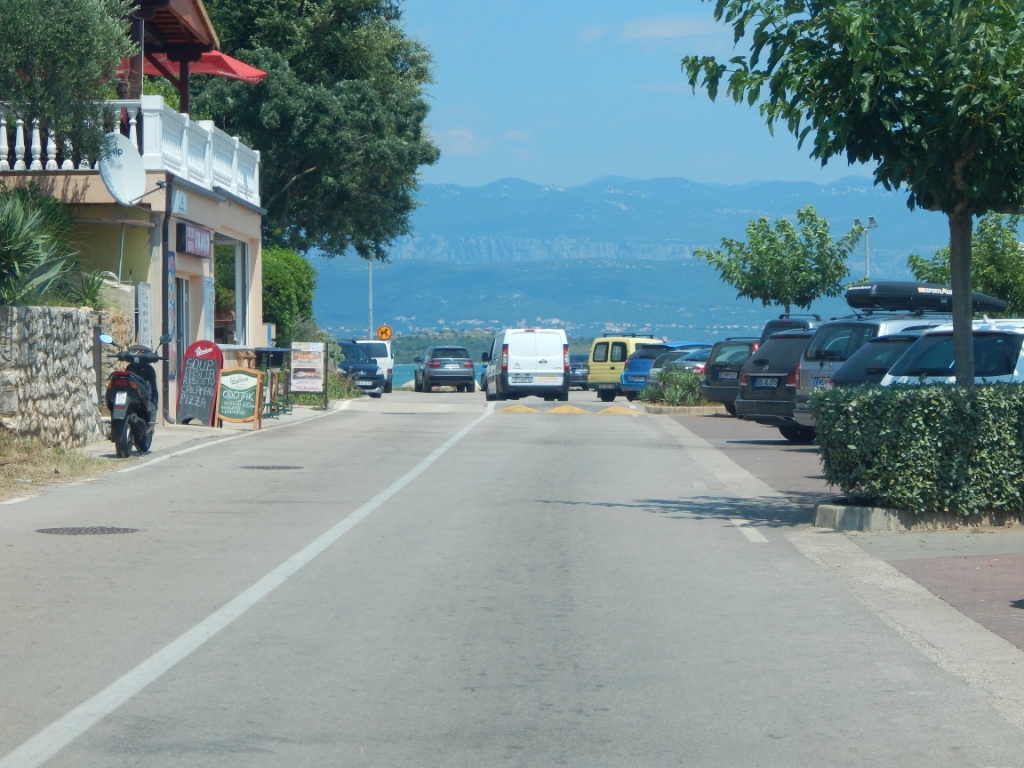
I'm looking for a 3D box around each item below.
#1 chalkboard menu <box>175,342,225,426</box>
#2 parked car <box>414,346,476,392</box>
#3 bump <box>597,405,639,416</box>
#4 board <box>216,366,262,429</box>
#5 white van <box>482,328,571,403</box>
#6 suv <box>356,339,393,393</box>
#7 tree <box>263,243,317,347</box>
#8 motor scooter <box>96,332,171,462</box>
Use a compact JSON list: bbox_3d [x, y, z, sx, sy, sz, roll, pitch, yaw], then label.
[{"bbox_3d":[-4.720,-0.010,38.100,0.600,1.280,0.500,-1,1,5],"label":"chalkboard menu"},{"bbox_3d":[-2.631,-0.592,94.889,1.930,1.760,4.850,0,1,-7],"label":"parked car"},{"bbox_3d":[2.215,0.551,52.300,0.950,0.100,1.000,-1,1,0],"label":"bump"},{"bbox_3d":[-4.452,0.245,41.000,0.680,1.020,0.420,4,1,5],"label":"board"},{"bbox_3d":[0.350,-0.500,70.200,1.900,1.950,4.900,-1,1,-6],"label":"white van"},{"bbox_3d":[-5.400,-0.650,93.200,1.840,1.900,4.750,-1,1,-4],"label":"suv"},{"bbox_3d":[-5.950,-1.260,57.500,3.100,3.800,3.100,-1,1,0],"label":"tree"},{"bbox_3d":[-4.100,0.105,27.200,0.770,1.310,1.800,-1,1,1],"label":"motor scooter"}]

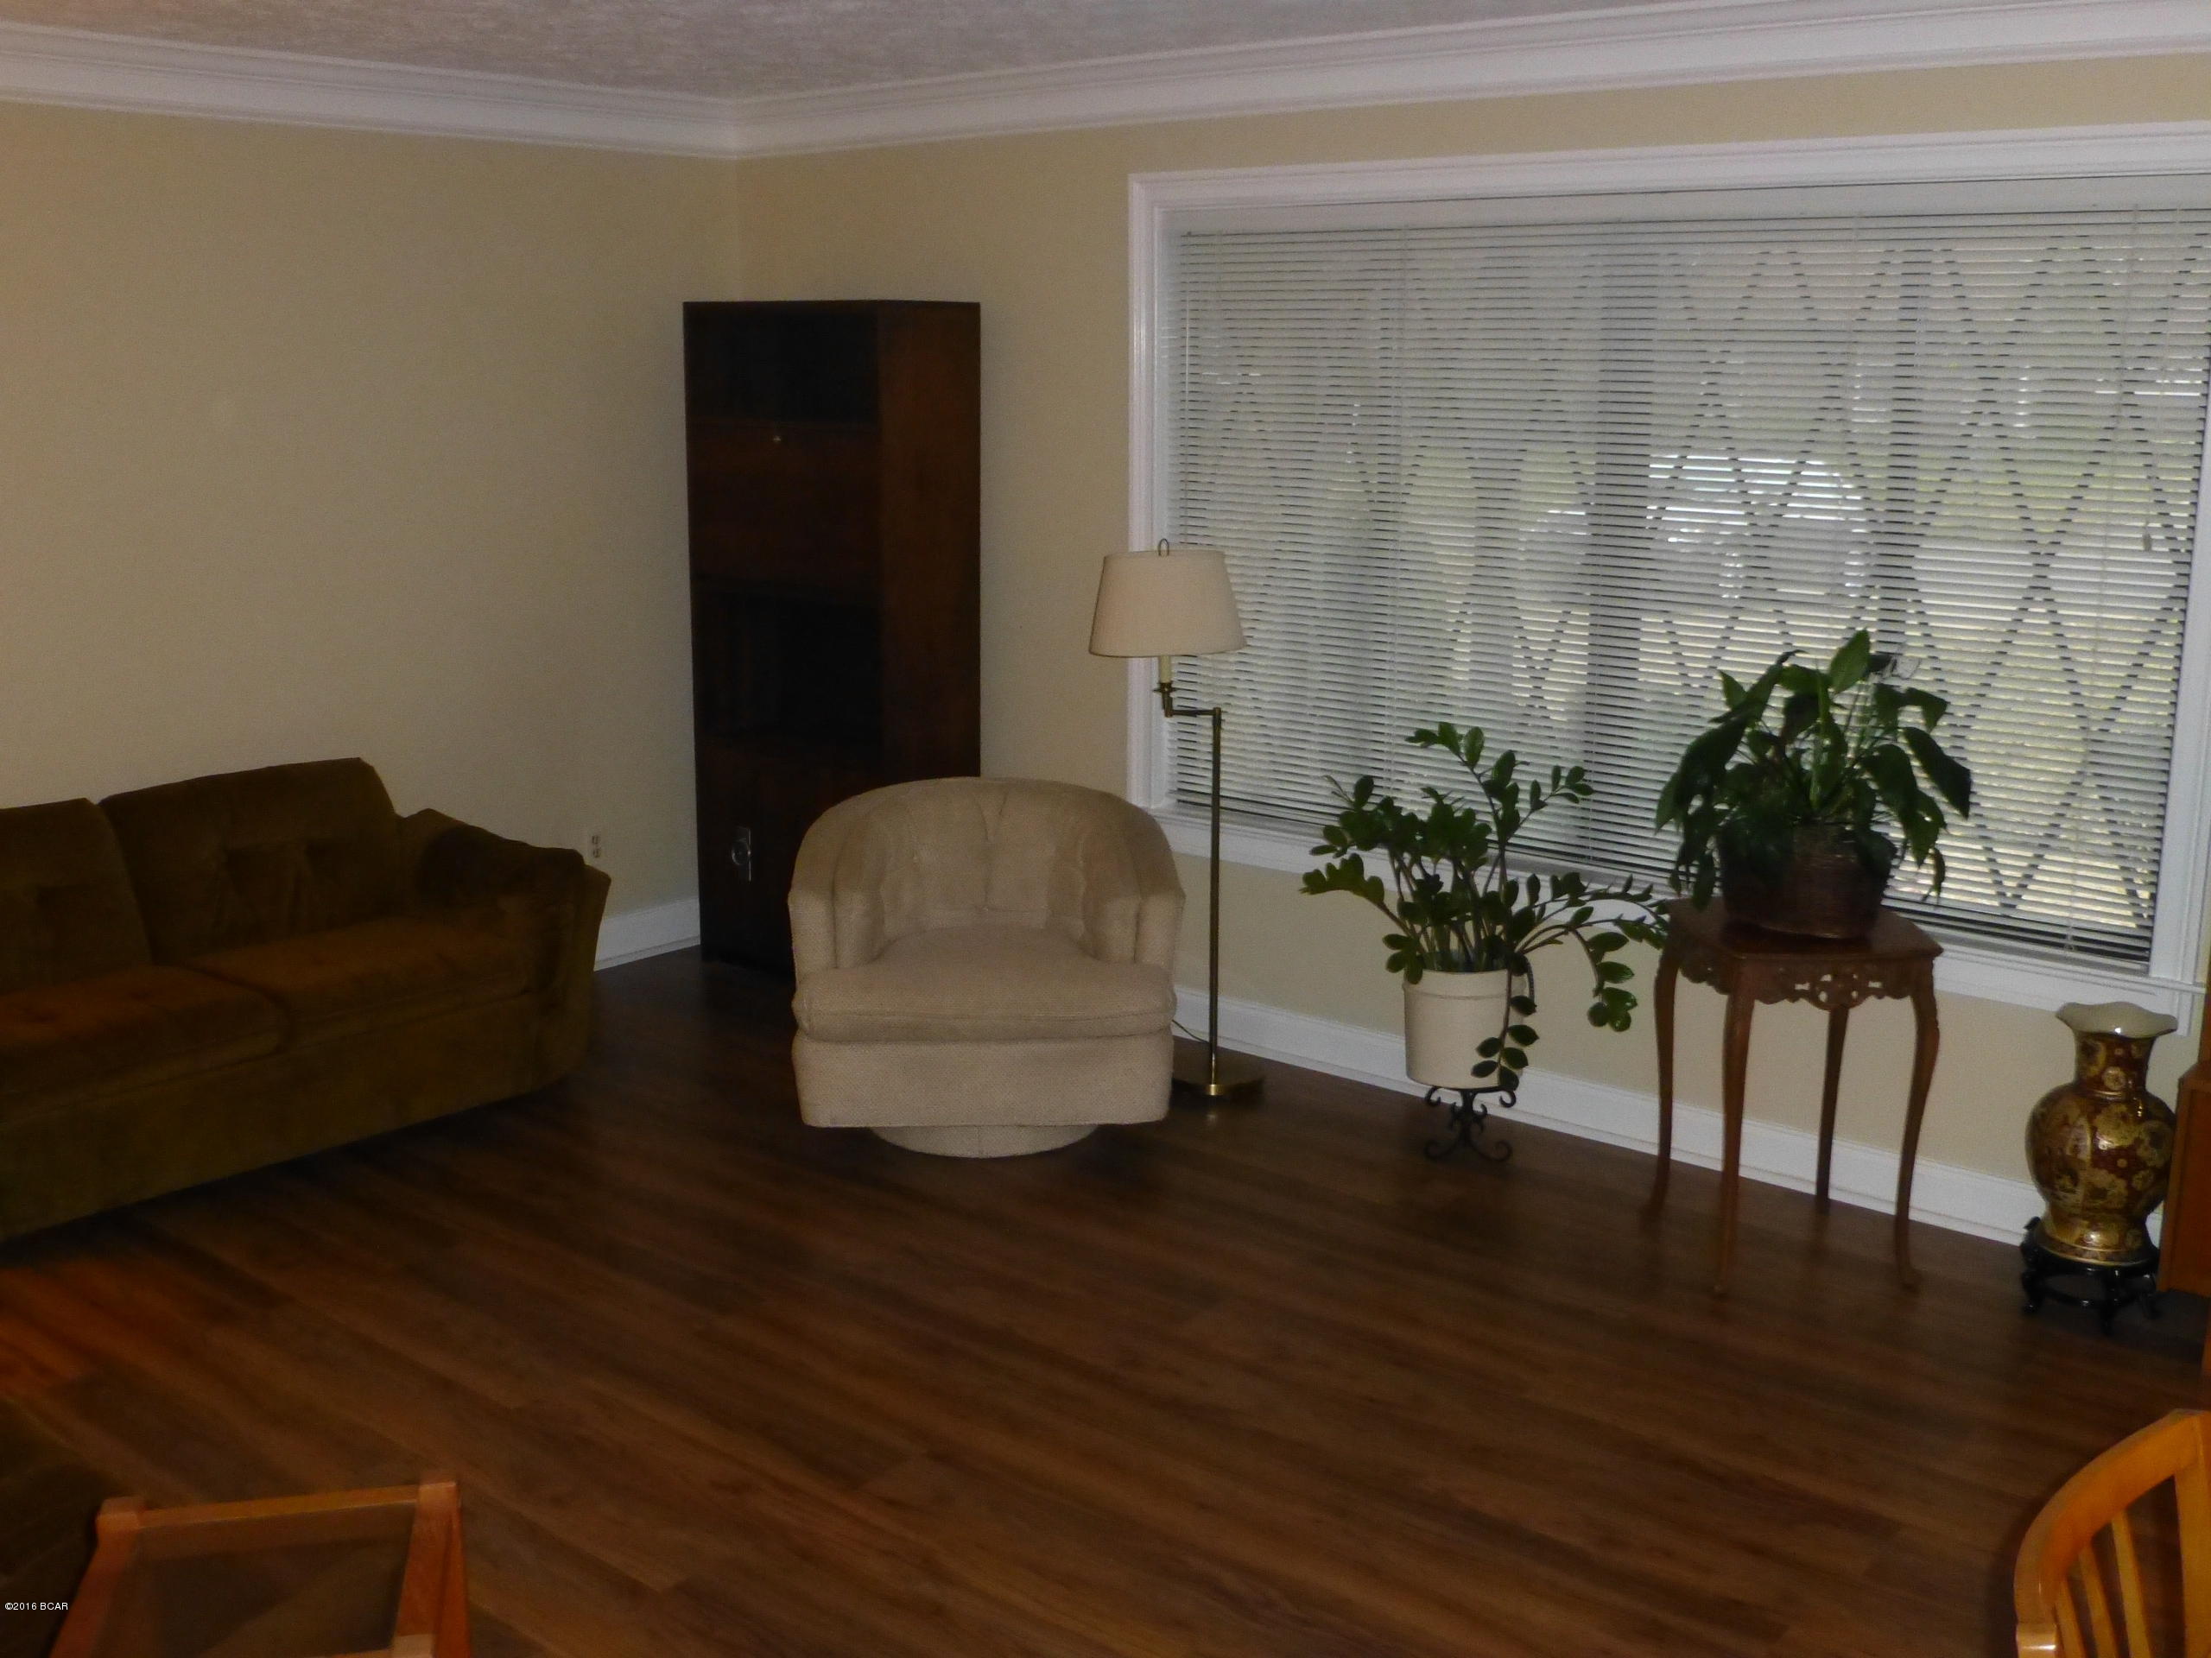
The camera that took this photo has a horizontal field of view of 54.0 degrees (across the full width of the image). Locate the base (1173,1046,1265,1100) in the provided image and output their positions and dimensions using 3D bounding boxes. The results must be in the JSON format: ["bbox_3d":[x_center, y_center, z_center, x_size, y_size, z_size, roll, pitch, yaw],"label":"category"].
[{"bbox_3d":[0.265,0.602,5.325,0.254,0.026,0.254,1,13,3],"label":"base"}]

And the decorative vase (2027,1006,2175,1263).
[{"bbox_3d":[1.845,0.557,4.019,0.257,0.450,0.257,6,14,25],"label":"decorative vase"}]

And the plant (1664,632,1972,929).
[{"bbox_3d":[1.342,-0.098,4.123,0.569,0.565,0.522,4,14,18],"label":"plant"}]

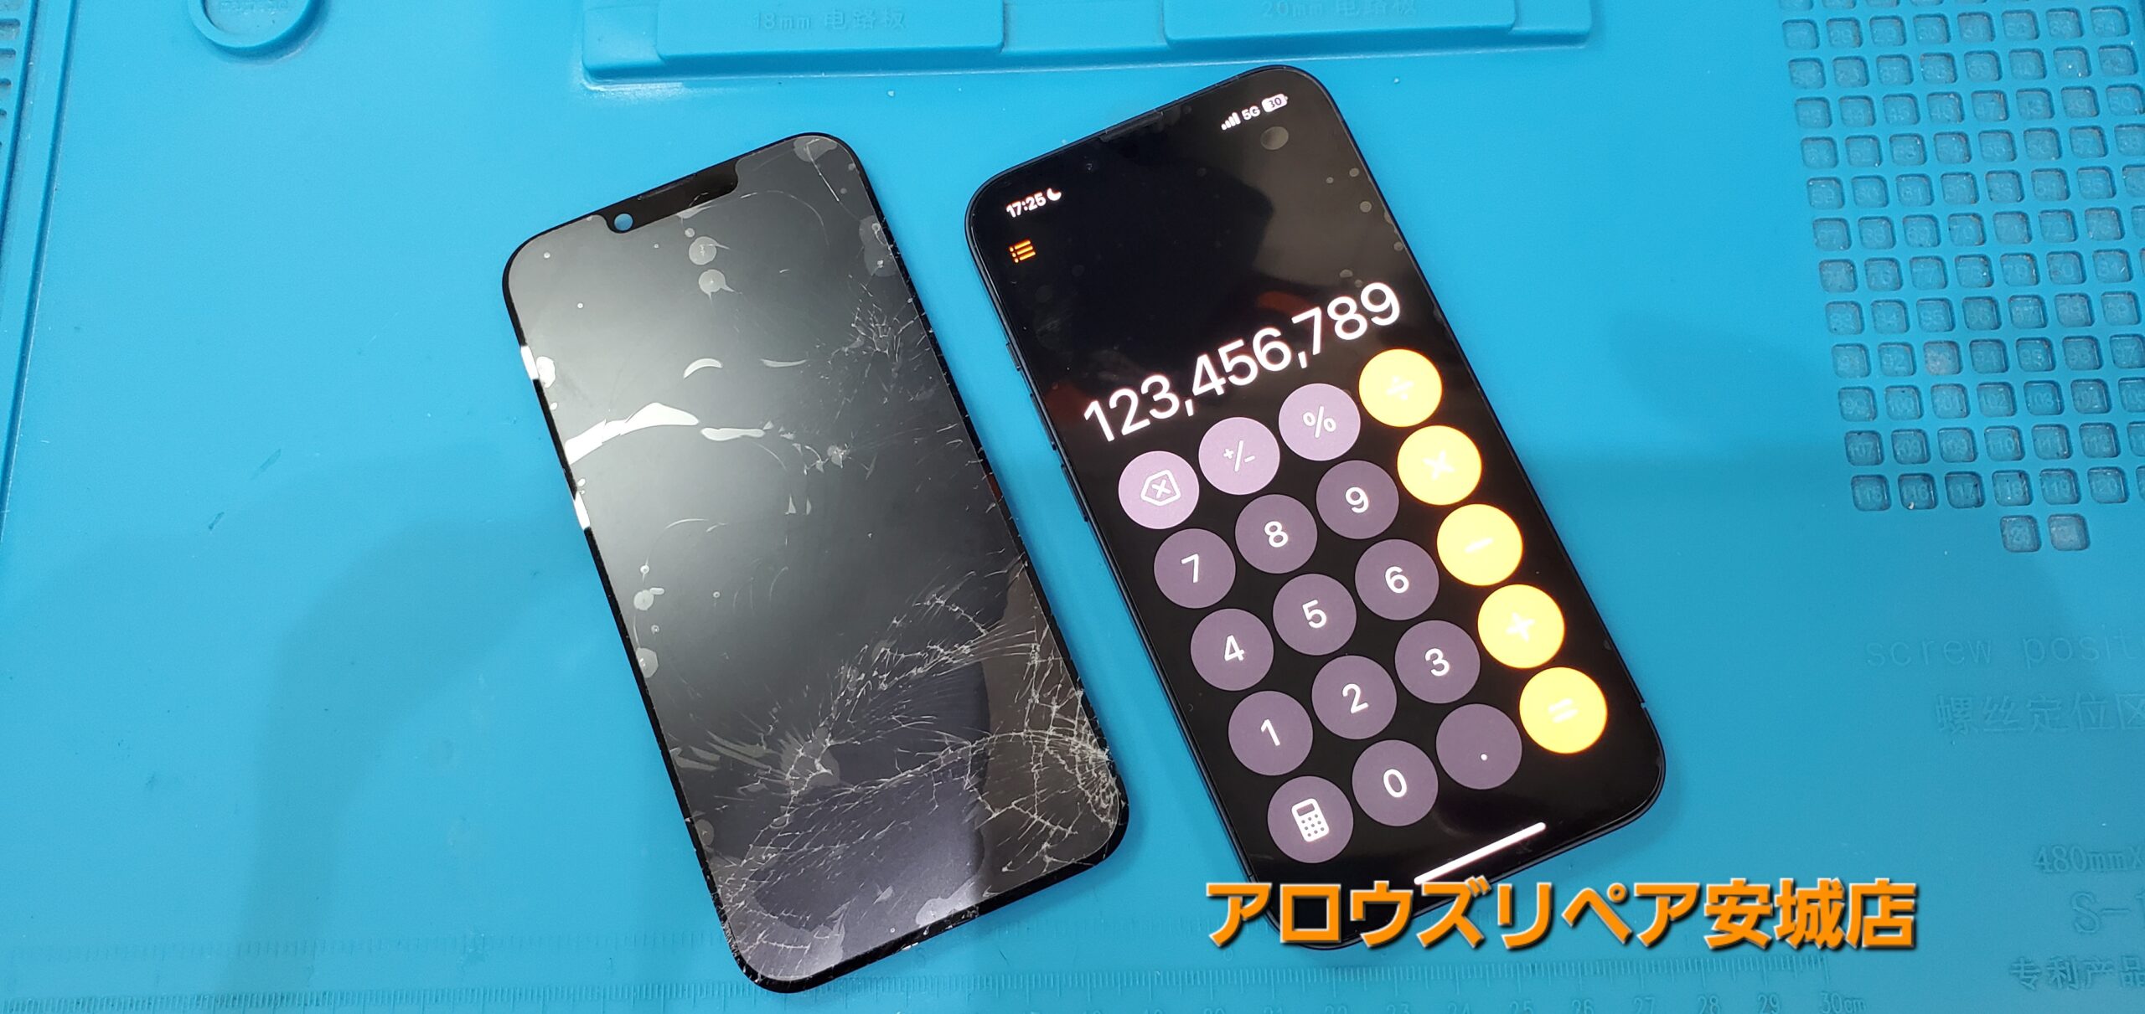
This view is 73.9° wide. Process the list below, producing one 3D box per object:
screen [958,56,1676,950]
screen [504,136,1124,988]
[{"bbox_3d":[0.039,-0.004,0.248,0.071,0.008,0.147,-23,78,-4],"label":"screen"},{"bbox_3d":[-0.048,0.005,0.252,0.070,0.004,0.145,-23,77,-4],"label":"screen"}]

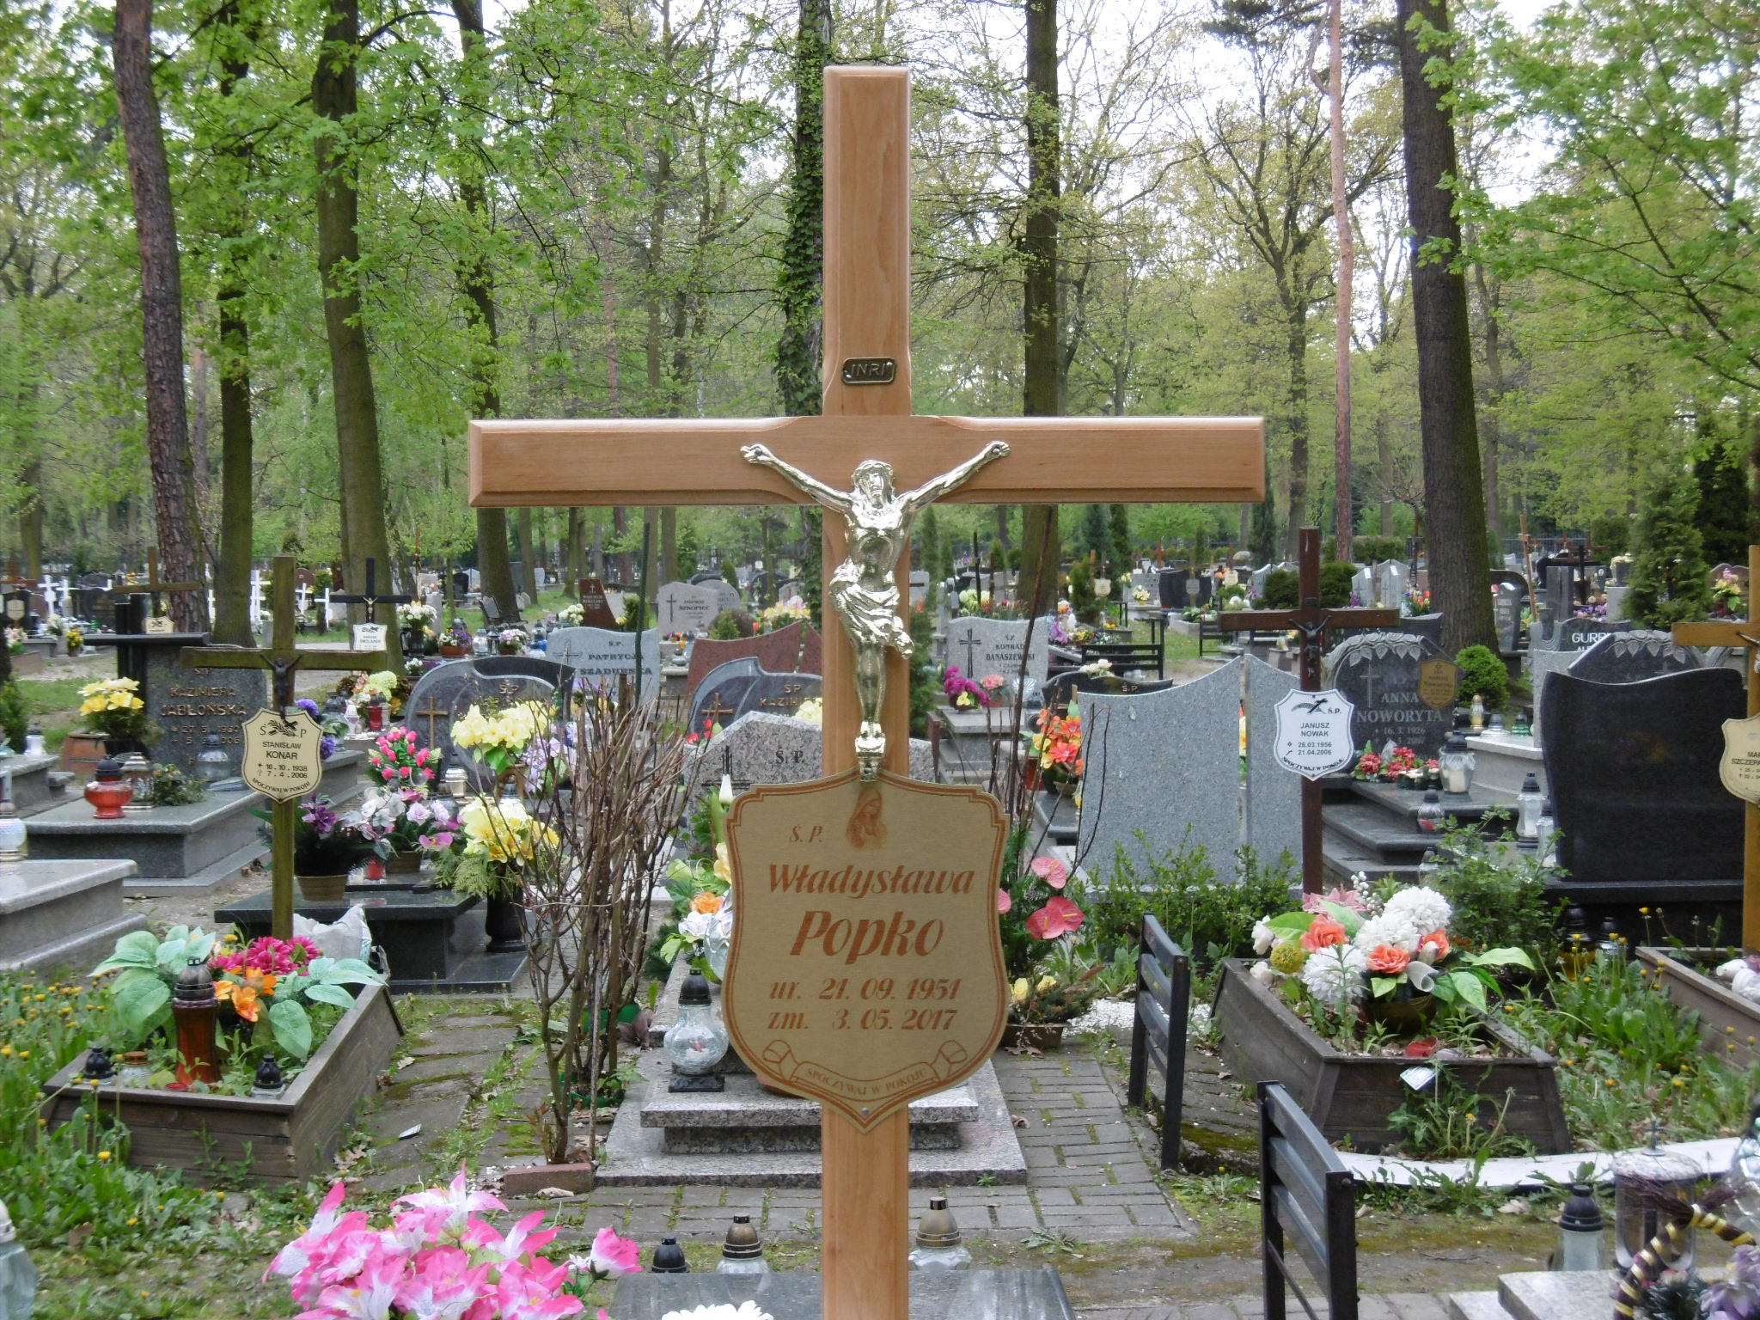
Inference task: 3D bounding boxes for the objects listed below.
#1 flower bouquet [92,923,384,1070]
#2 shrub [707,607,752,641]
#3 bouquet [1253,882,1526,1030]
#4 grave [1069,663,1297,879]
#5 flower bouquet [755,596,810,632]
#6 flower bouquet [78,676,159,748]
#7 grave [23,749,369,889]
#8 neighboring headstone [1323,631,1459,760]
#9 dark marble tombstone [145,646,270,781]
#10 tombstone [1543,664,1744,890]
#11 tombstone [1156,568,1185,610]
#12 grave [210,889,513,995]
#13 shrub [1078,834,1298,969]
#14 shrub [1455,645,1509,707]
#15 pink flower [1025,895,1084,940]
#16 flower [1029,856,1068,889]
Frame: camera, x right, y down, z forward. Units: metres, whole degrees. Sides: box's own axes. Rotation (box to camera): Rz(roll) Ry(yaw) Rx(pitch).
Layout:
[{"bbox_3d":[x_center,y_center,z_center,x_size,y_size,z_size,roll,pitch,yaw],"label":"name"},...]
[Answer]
[{"bbox_3d":[-1.777,0.934,8.300,0.810,0.420,0.550,0,2,-2],"label":"flower bouquet"},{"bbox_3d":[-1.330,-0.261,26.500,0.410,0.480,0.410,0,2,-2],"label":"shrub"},{"bbox_3d":[1.437,0.832,8.460,0.740,0.370,0.500,0,2,-1],"label":"bouquet"},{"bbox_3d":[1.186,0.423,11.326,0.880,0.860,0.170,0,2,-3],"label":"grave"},{"bbox_3d":[-0.862,-0.370,26.500,0.470,0.380,0.400,0,2,-2],"label":"flower bouquet"},{"bbox_3d":[-3.831,0.270,15.100,0.420,0.390,0.380,0,2,-2],"label":"flower bouquet"},{"bbox_3d":[-3.440,0.819,14.544,0.880,0.310,2.600,0,2,-2],"label":"grave"},{"bbox_3d":[2.694,0.214,15.821,0.760,0.740,0.140,0,2,-1],"label":"neighboring headstone"},{"bbox_3d":[-3.462,0.272,15.400,0.640,0.670,0.110,0,2,-2],"label":"dark marble tombstone"},{"bbox_3d":[2.869,0.435,11.226,0.760,0.820,0.120,0,2,-5],"label":"tombstone"},{"bbox_3d":[5.431,-1.238,53.493,0.950,0.720,0.160,0,2,-3],"label":"tombstone"},{"bbox_3d":[-1.890,0.950,11.347,1.100,0.300,2.000,0,2,-1],"label":"grave"},{"bbox_3d":[1.147,0.906,11.200,0.830,0.520,0.500,0,2,-2],"label":"shrub"},{"bbox_3d":[4.311,0.133,21.500,0.420,0.520,0.420,0,2,-2],"label":"shrub"},{"bbox_3d":[0.582,0.859,10.000,0.200,0.150,0.120,0,2,-2],"label":"pink flower"},{"bbox_3d":[0.537,0.675,9.534,0.125,0.105,0.070,0,2,-1],"label":"flower"}]

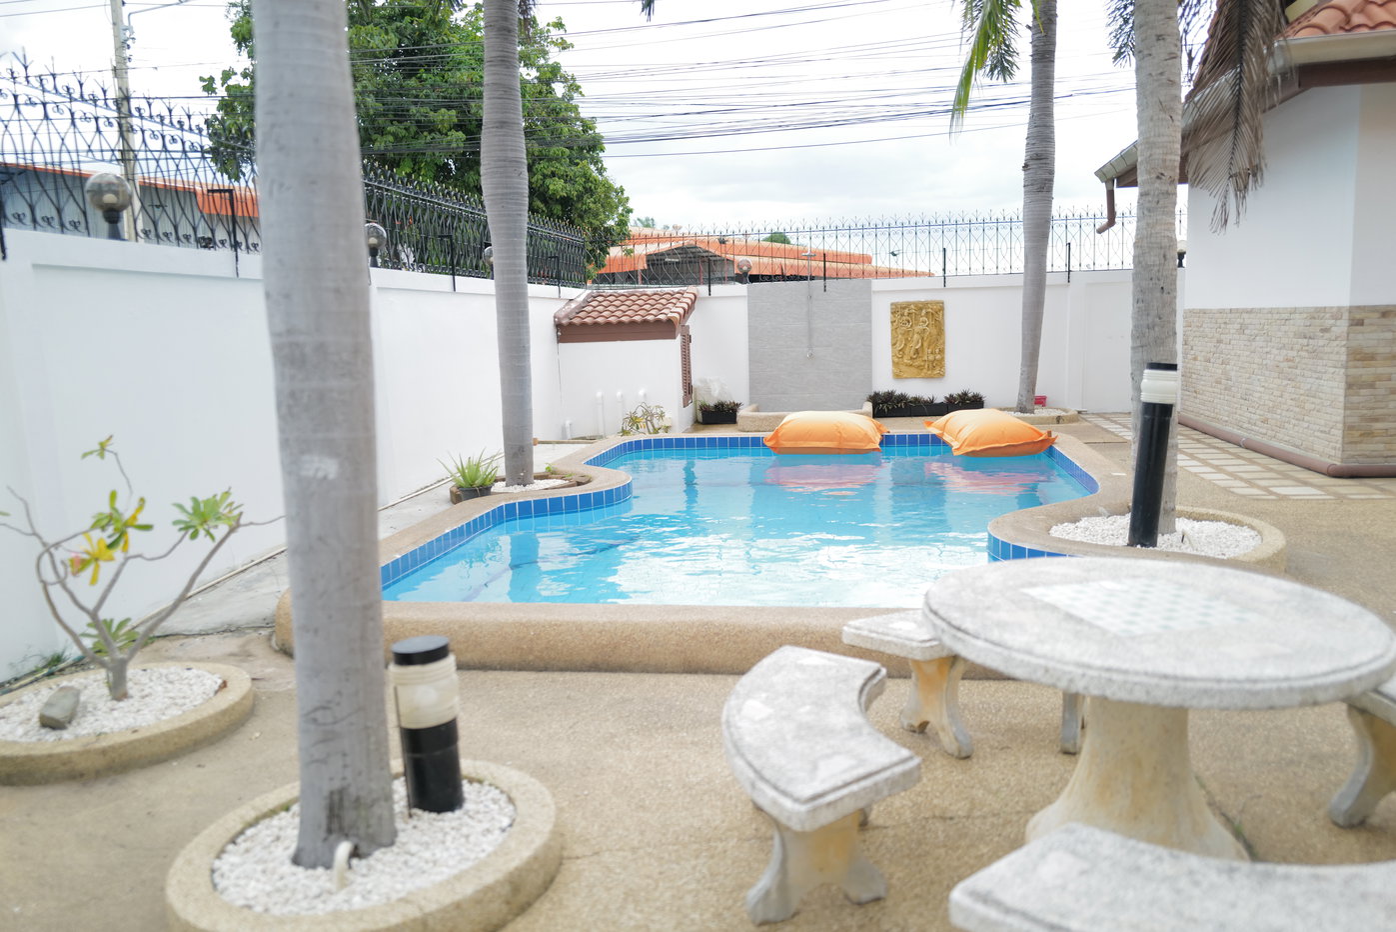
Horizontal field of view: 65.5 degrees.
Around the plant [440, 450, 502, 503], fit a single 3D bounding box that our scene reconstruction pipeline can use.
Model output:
[{"bbox_3d":[-1.678,0.088,8.060,0.400,0.410,0.380,-1,8,6],"label":"plant"}]

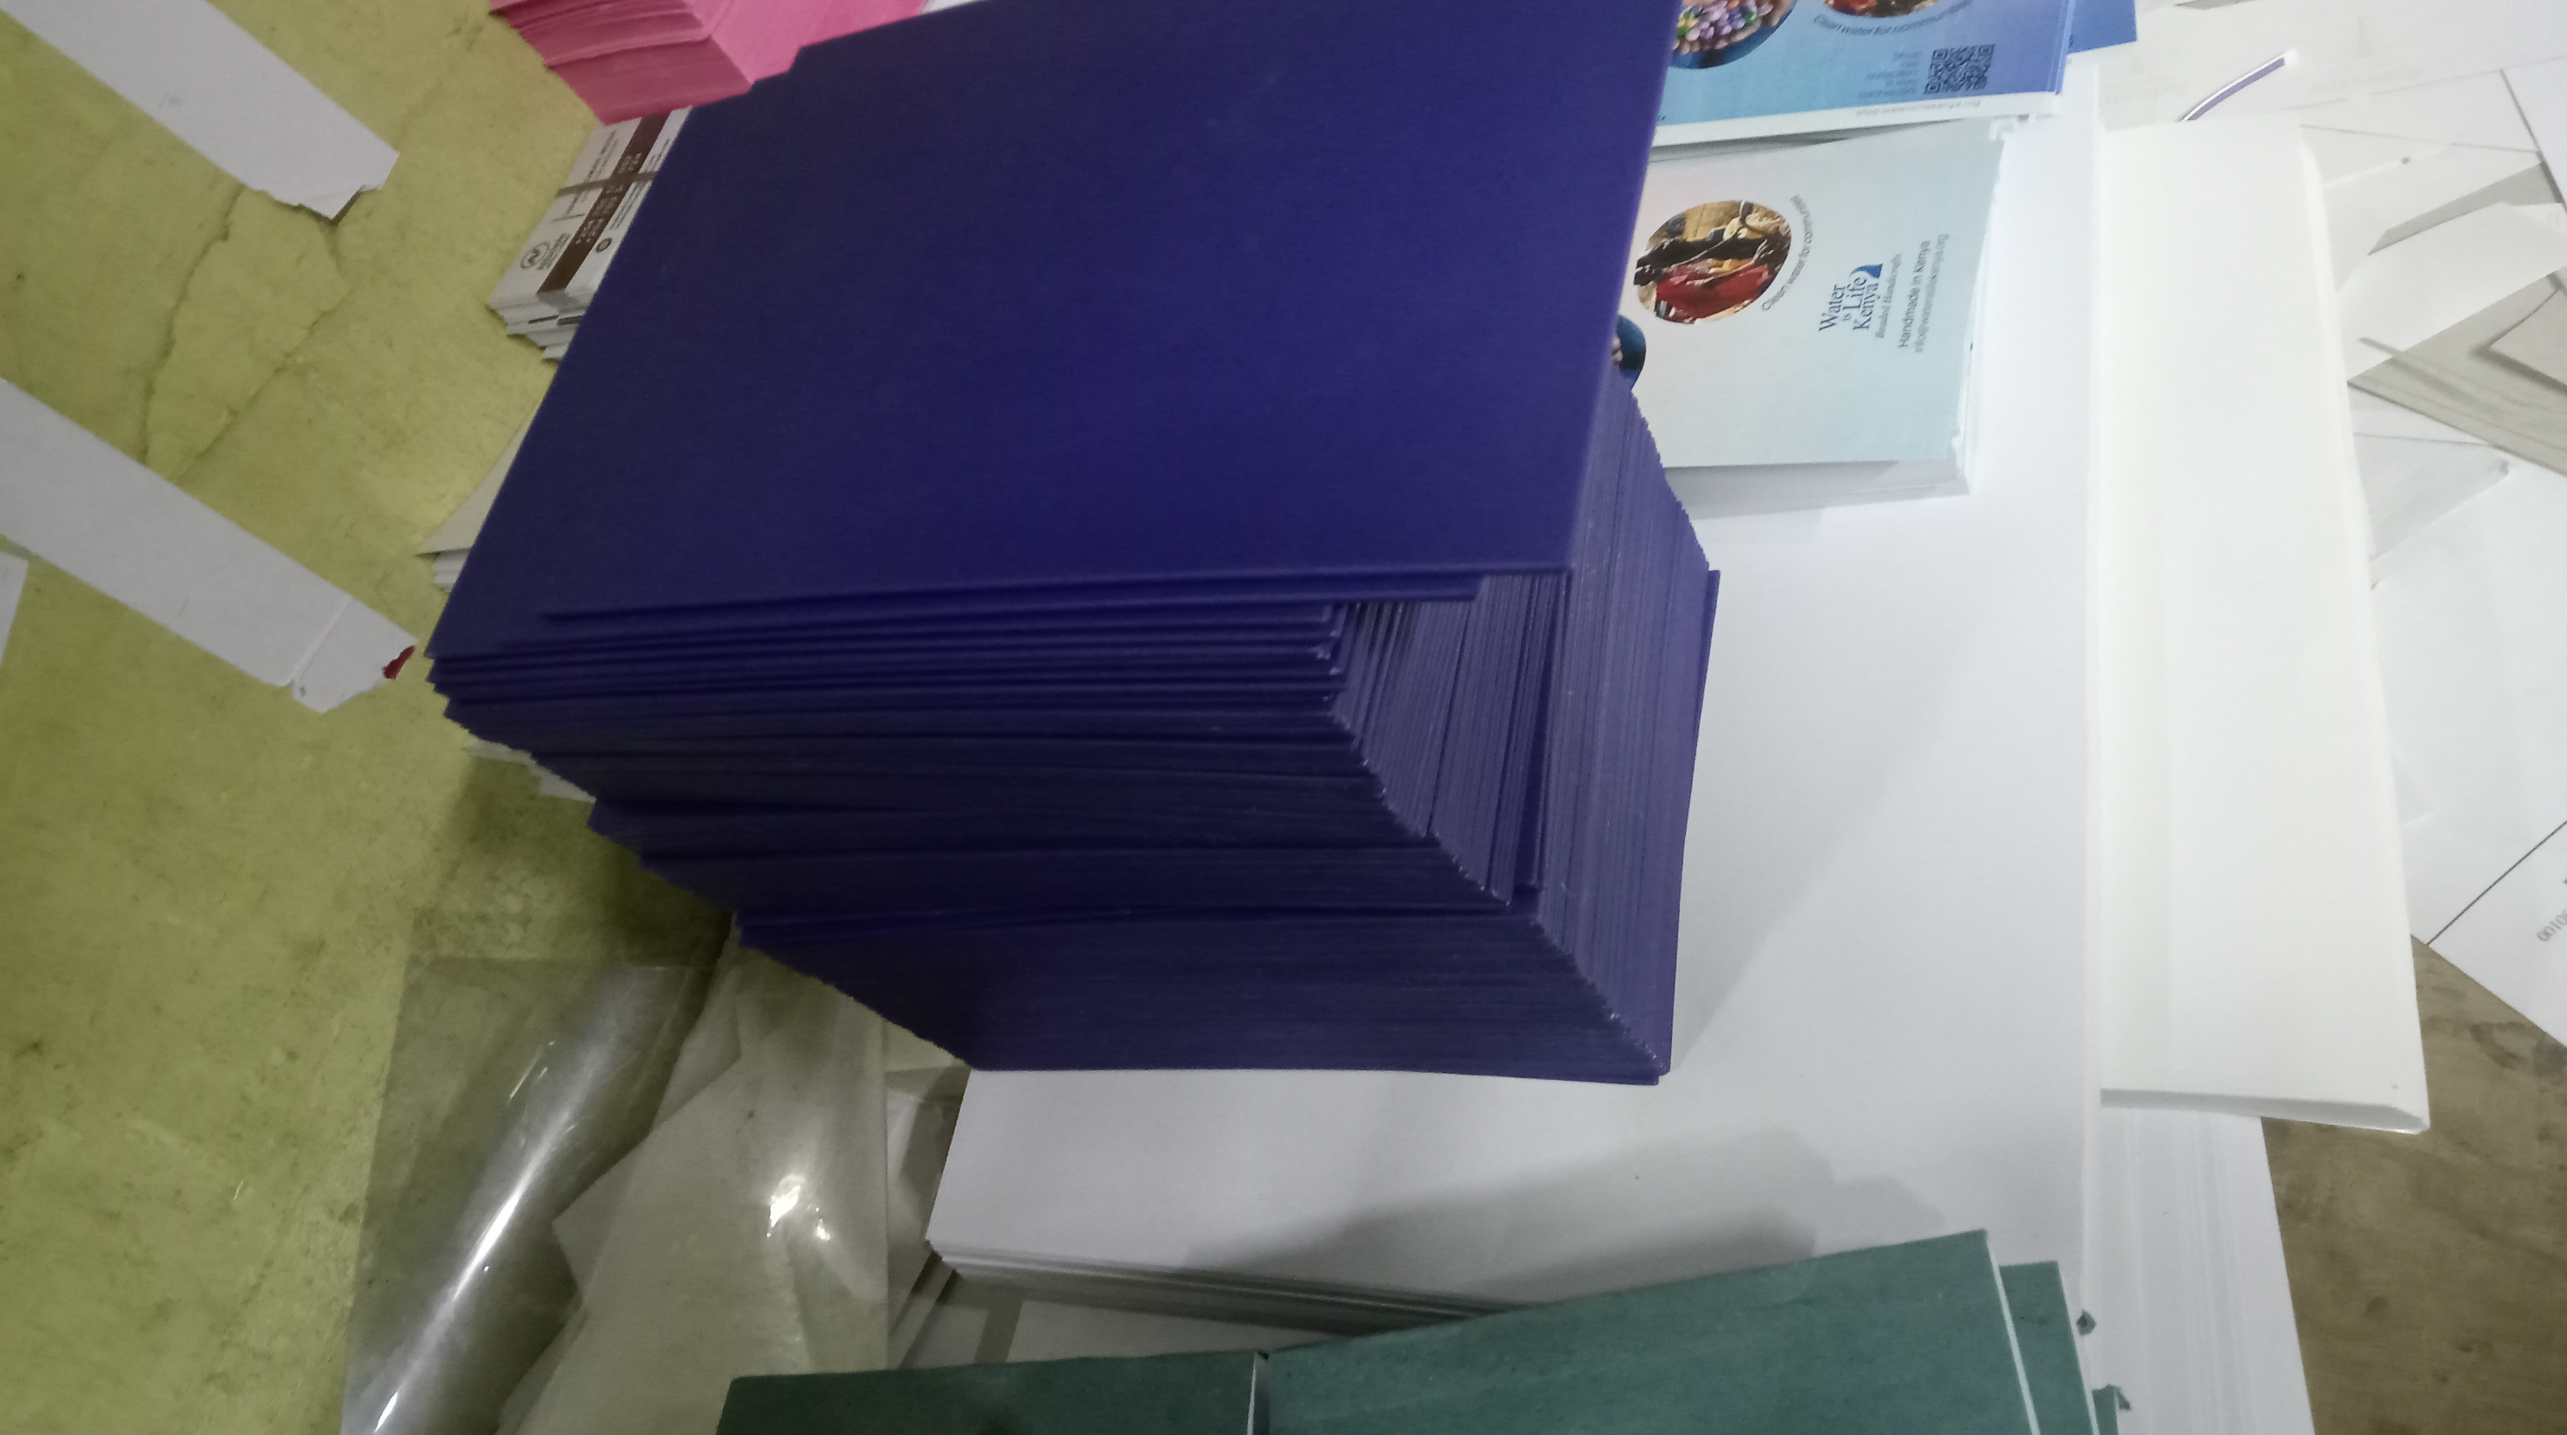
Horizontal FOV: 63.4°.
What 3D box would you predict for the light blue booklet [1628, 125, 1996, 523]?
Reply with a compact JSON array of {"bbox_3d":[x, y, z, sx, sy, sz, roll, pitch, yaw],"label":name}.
[{"bbox_3d":[0.127,-0.121,0.653,0.182,0.021,0.129,0,60,29],"label":"light blue booklet"}]

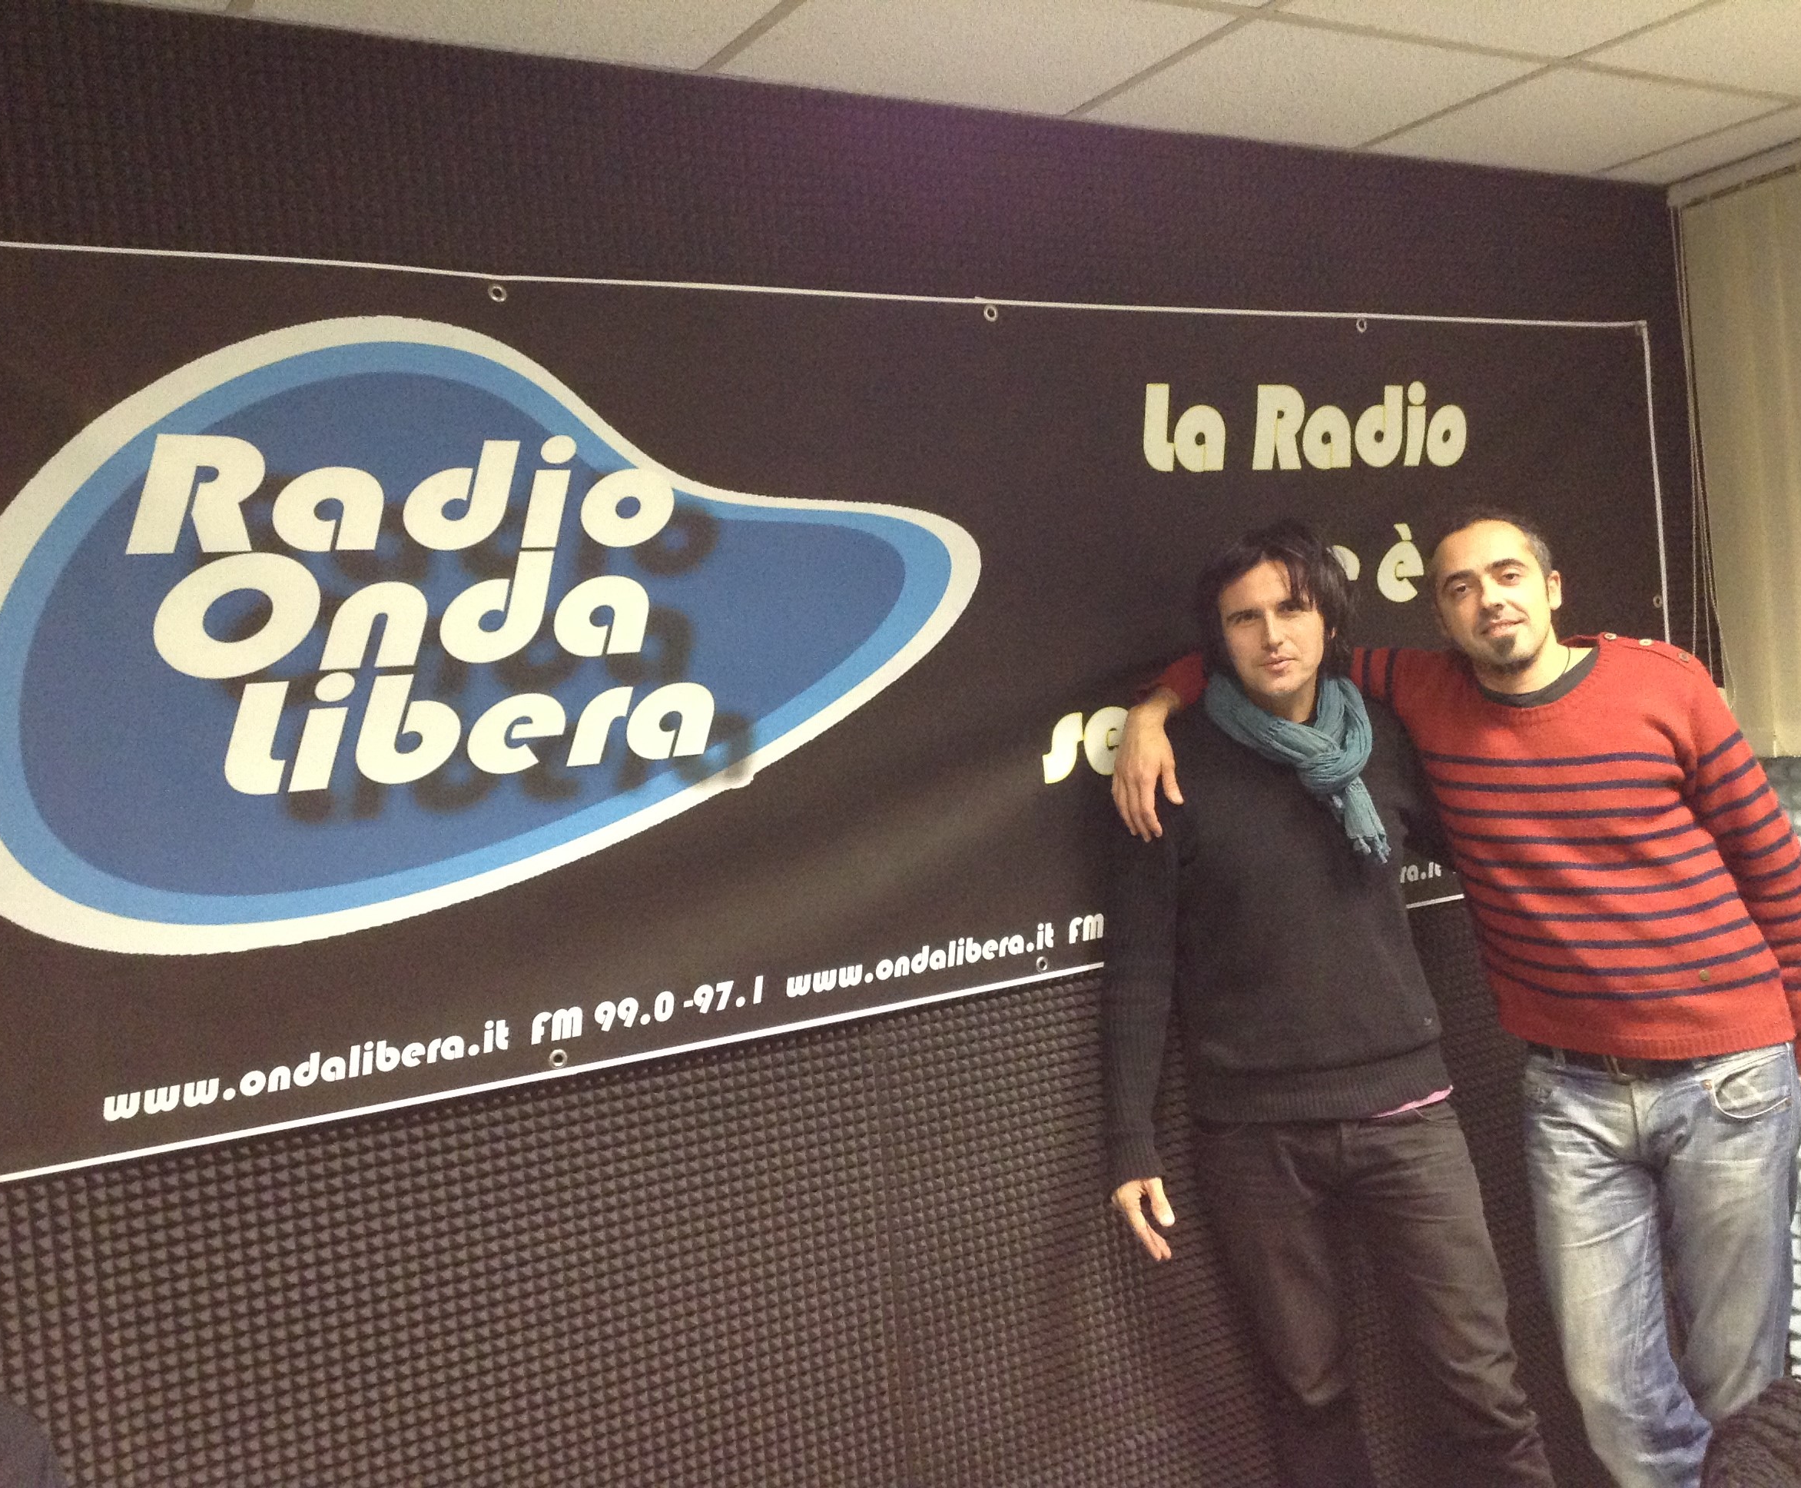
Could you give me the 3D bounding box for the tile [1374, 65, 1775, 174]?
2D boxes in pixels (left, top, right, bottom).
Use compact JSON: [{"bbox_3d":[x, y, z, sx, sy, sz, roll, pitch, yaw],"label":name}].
[{"bbox_3d":[1.113,-1.024,3.119,0.590,0.020,0.410,-6,1,-32],"label":"tile"}]

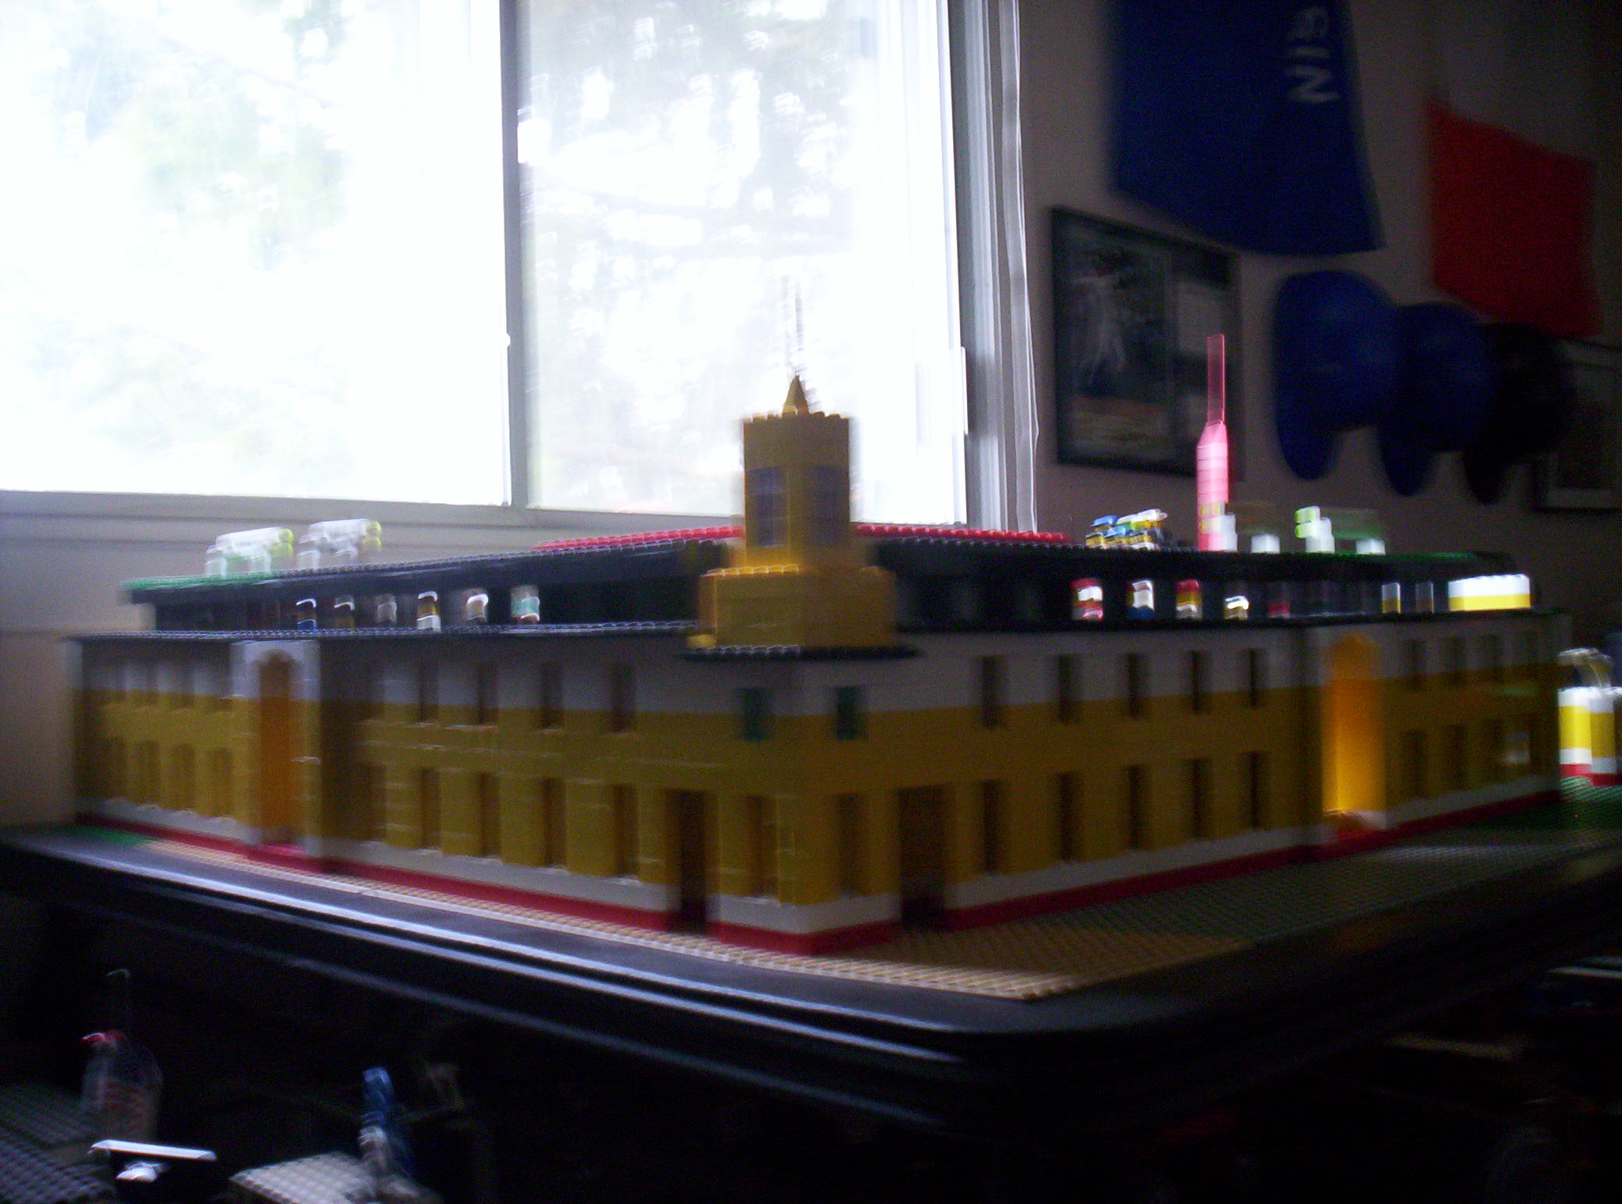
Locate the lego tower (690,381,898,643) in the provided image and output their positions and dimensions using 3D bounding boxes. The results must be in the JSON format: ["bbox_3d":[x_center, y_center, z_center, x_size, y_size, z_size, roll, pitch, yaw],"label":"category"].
[{"bbox_3d":[-0.005,-0.034,0.656,0.049,0.105,0.049,0,-1,-45],"label":"lego tower"}]

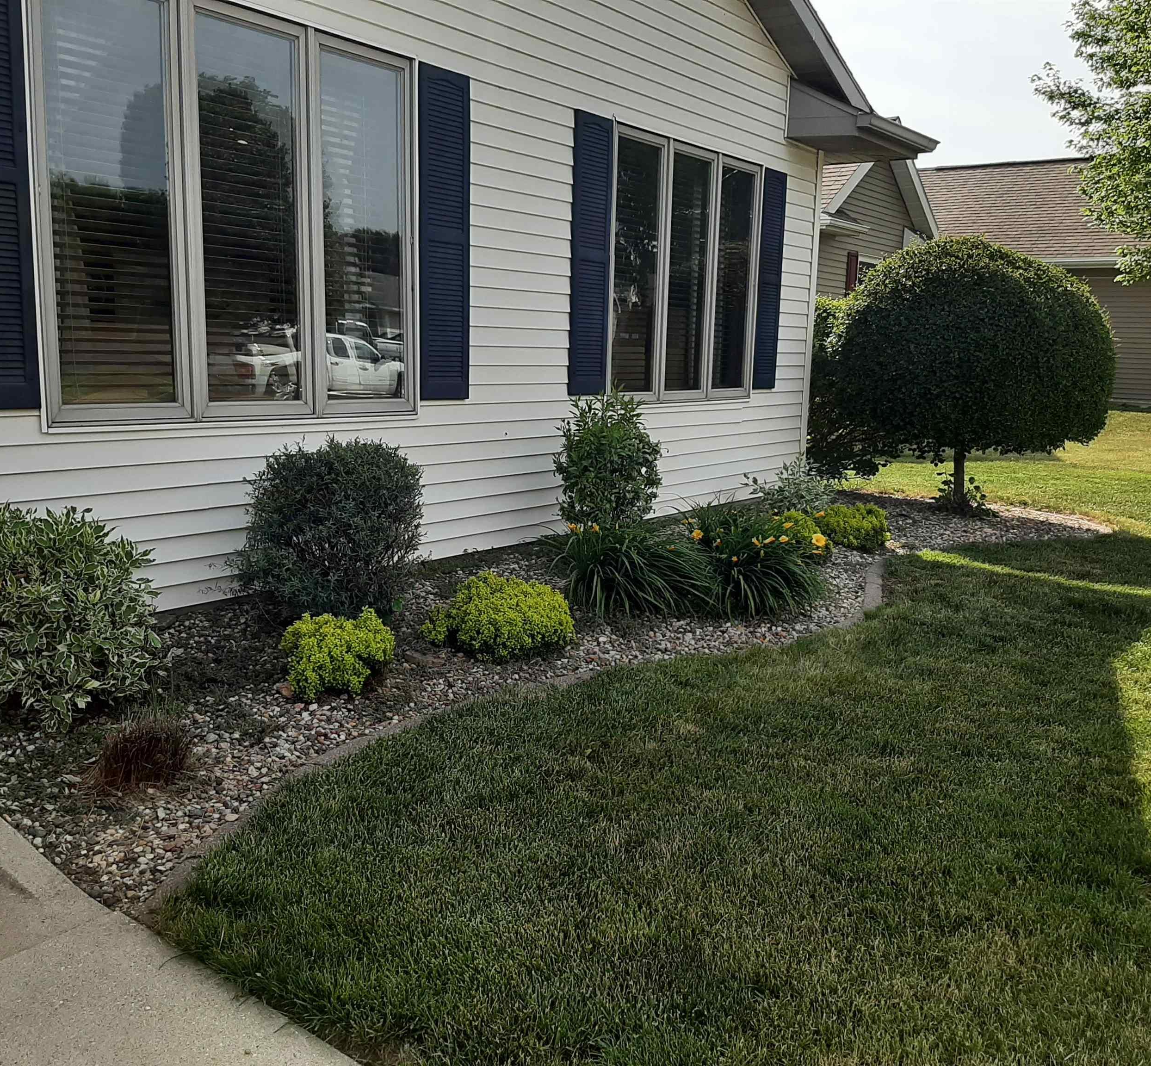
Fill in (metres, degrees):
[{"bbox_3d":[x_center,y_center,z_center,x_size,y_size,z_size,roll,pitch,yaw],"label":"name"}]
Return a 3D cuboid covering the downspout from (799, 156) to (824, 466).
[{"bbox_3d":[1.896,-1.684,8.684,0.080,2.724,0.090,9,12,37],"label":"downspout"}]

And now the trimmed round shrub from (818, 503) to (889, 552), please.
[{"bbox_3d":[1.720,-0.037,6.598,0.443,0.270,0.443,9,12,37],"label":"trimmed round shrub"}]

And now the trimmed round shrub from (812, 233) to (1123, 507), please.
[{"bbox_3d":[3.074,-1.254,8.480,2.108,2.062,2.108,9,12,37],"label":"trimmed round shrub"}]

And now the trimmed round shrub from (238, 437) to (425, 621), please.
[{"bbox_3d":[-1.027,-0.010,4.513,0.737,0.772,0.775,1,10,0],"label":"trimmed round shrub"}]

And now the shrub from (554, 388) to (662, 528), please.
[{"bbox_3d":[0.180,-0.338,6.018,0.600,0.944,0.600,1,10,0],"label":"shrub"}]

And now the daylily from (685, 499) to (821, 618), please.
[{"bbox_3d":[0.820,0.111,4.957,0.629,0.531,0.599,1,10,0],"label":"daylily"}]

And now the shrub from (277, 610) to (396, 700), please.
[{"bbox_3d":[-0.818,0.414,3.687,0.385,0.278,0.385,1,10,0],"label":"shrub"}]

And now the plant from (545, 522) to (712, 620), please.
[{"bbox_3d":[0.251,0.166,4.933,0.749,0.381,0.789,1,10,0],"label":"plant"}]

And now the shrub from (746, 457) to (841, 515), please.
[{"bbox_3d":[1.534,-0.328,7.617,0.674,0.431,0.674,1,10,0],"label":"shrub"}]

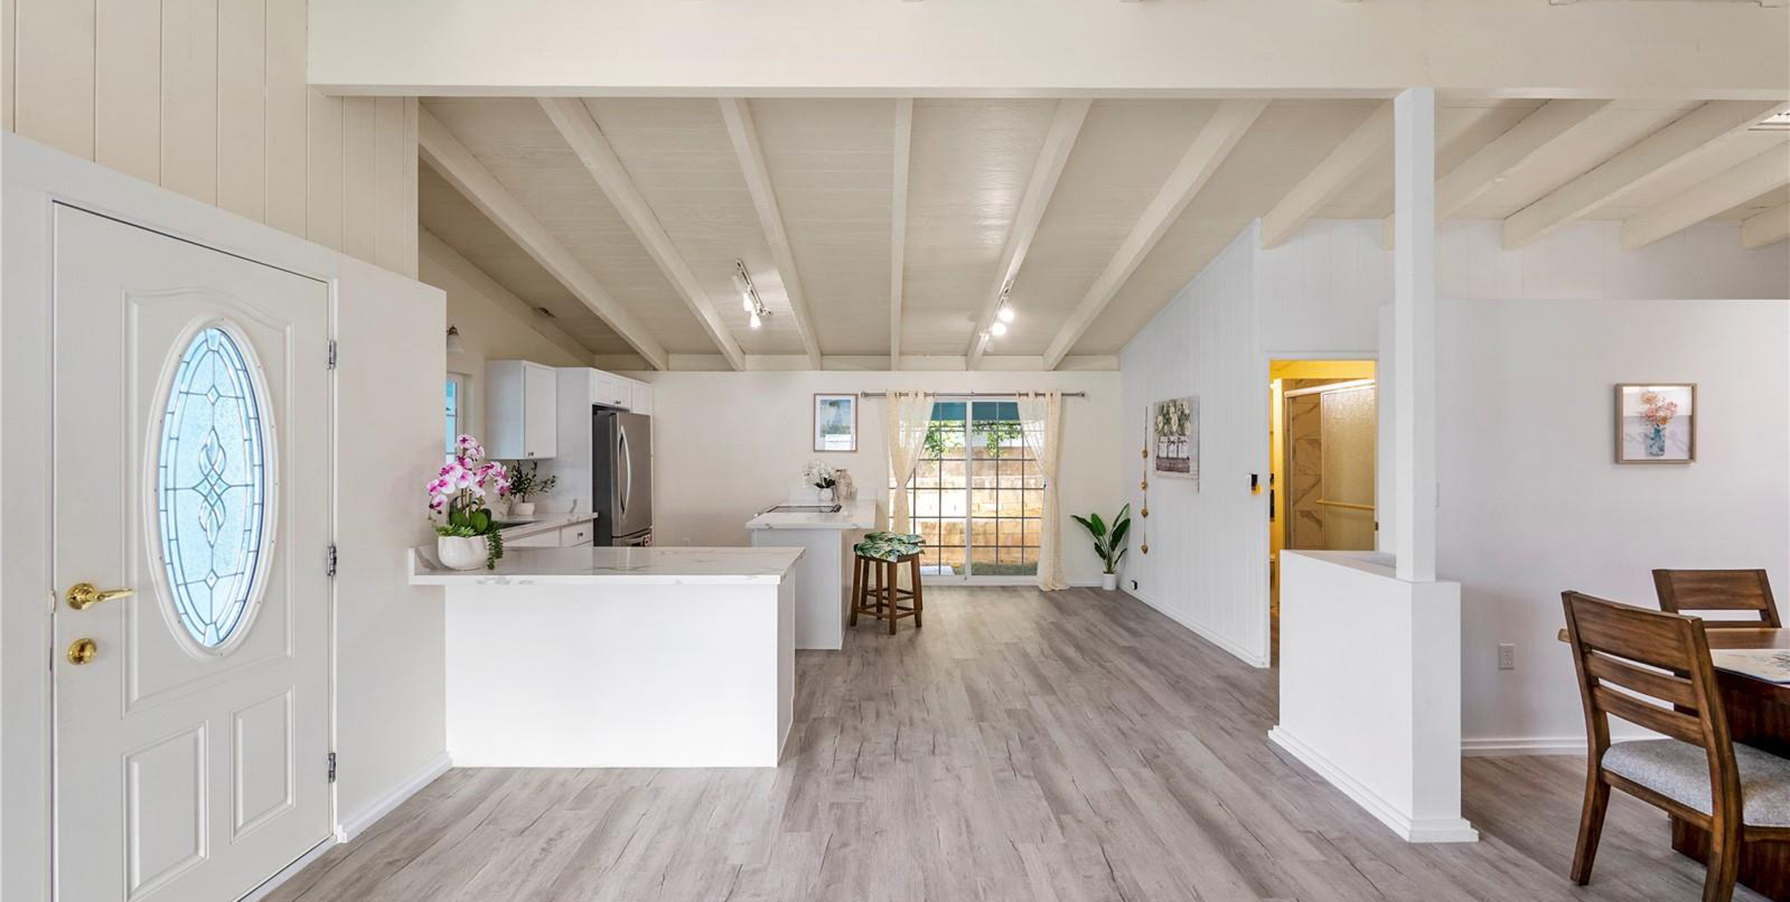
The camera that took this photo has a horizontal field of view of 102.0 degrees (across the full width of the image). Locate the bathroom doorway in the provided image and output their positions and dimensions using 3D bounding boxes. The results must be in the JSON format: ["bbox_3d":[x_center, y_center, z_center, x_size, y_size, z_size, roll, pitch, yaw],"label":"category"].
[{"bbox_3d":[2.820,0.410,4.780,0.720,2.050,0.130,0,0,-1],"label":"bathroom doorway"}]

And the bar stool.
[{"bbox_3d":[-0.066,1.111,6.020,0.465,0.697,0.374,0,0,41],"label":"bar stool"}]

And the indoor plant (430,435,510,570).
[{"bbox_3d":[-1.970,0.238,3.353,0.371,0.619,0.313,0,0,0],"label":"indoor plant"}]

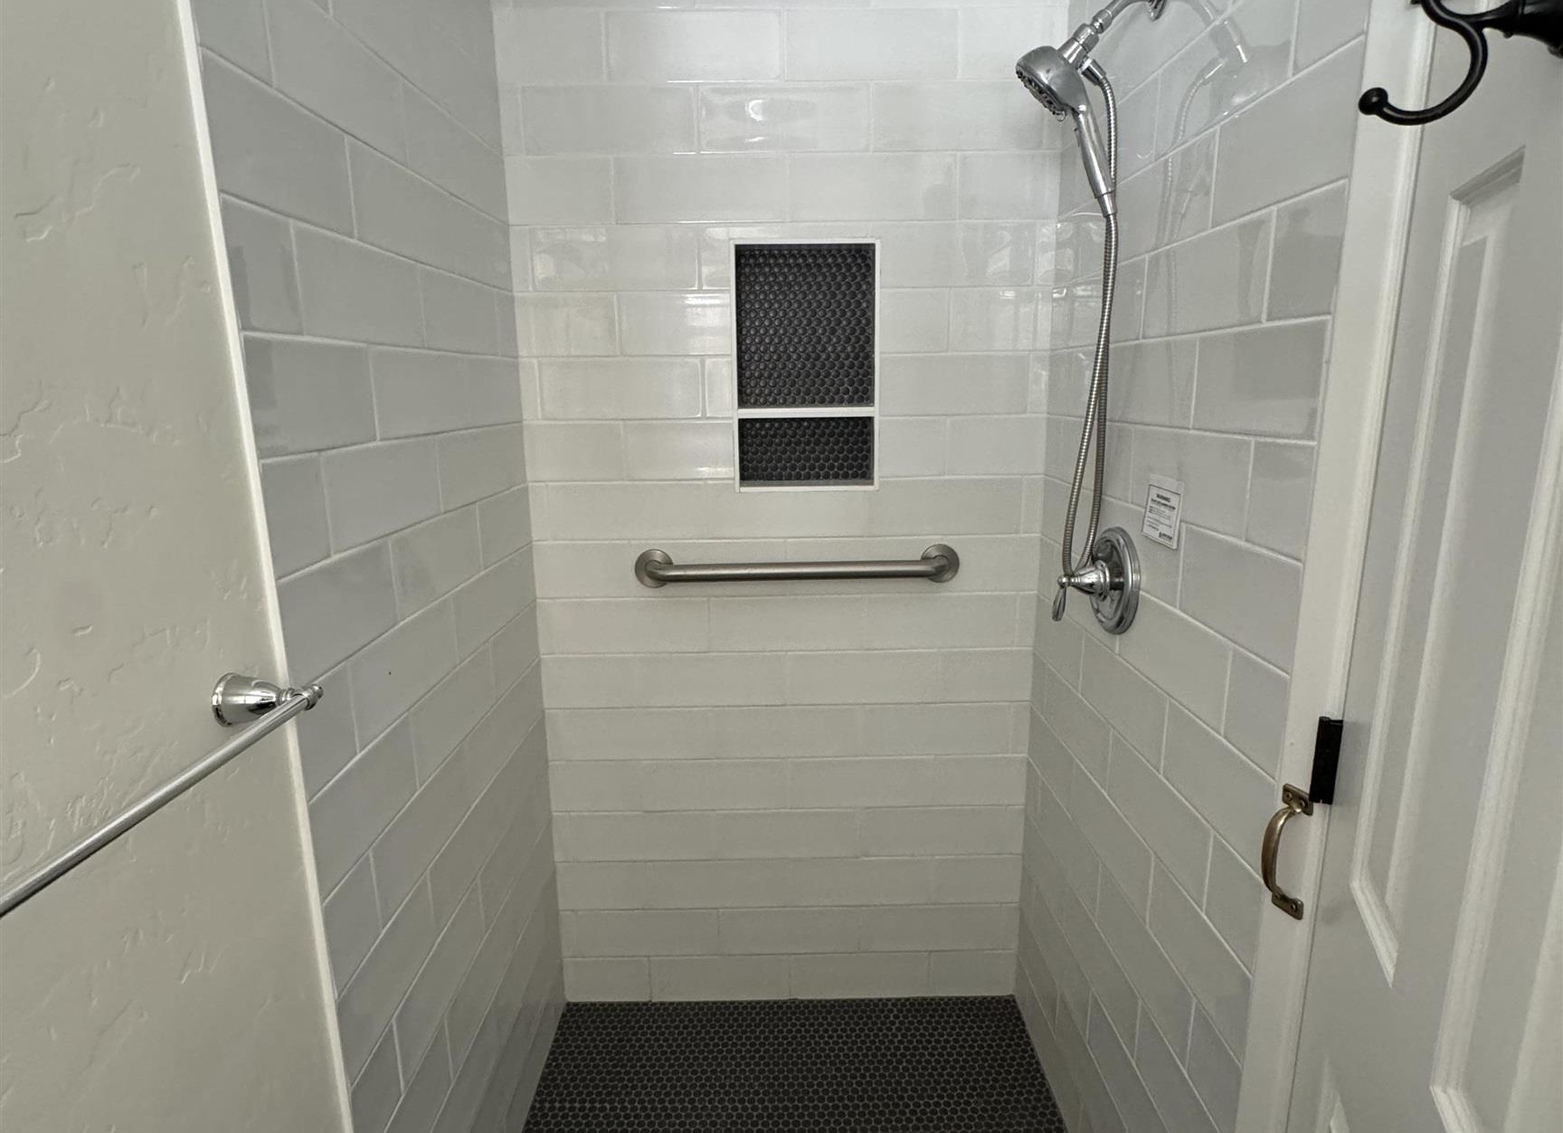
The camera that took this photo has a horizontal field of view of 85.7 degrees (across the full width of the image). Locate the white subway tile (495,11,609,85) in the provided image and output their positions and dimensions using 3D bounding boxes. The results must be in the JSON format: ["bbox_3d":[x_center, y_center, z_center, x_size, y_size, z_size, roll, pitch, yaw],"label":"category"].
[{"bbox_3d":[-0.433,-0.974,1.587,0.202,0.122,0.010,-1,12,0],"label":"white subway tile"}]

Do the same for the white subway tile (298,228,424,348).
[{"bbox_3d":[-0.528,-0.347,1.072,0.010,0.121,0.323,-1,12,0],"label":"white subway tile"}]

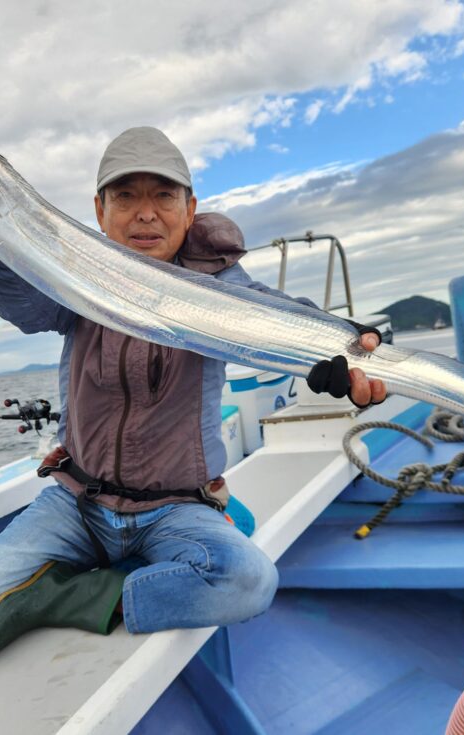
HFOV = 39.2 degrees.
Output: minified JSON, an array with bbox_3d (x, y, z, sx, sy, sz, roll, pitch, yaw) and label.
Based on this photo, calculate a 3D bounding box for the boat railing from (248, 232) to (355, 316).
[{"bbox_3d":[0.346,-0.452,3.200,0.520,0.450,0.300,-5,2,20],"label":"boat railing"}]

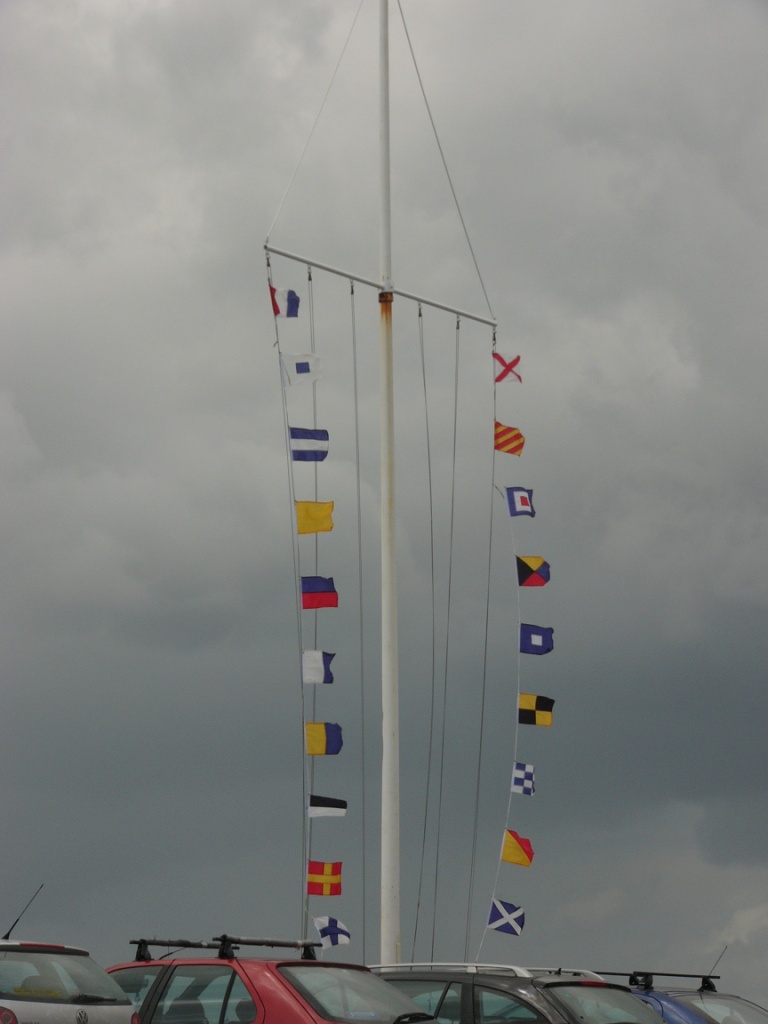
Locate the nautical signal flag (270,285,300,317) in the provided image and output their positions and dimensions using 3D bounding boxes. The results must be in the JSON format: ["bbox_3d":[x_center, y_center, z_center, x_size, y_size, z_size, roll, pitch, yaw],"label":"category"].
[{"bbox_3d":[-0.991,-2.129,36.024,0.307,0.313,0.070,1,-9,-10],"label":"nautical signal flag"}]

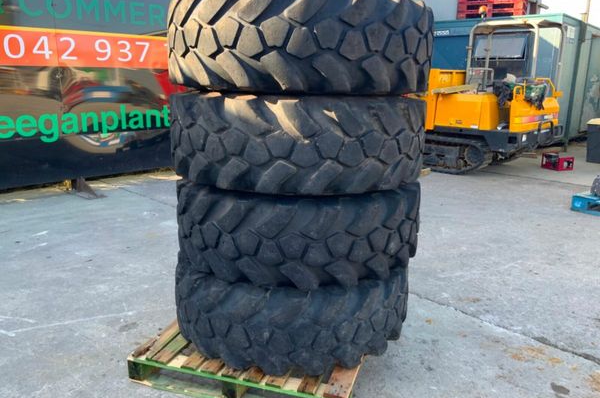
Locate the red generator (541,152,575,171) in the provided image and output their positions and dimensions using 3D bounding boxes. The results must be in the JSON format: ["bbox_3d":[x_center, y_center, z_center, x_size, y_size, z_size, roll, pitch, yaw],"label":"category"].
[{"bbox_3d":[4.677,-0.687,9.085,0.364,0.289,0.415,-3,14,-15],"label":"red generator"}]

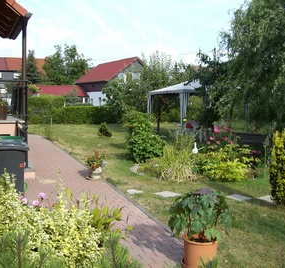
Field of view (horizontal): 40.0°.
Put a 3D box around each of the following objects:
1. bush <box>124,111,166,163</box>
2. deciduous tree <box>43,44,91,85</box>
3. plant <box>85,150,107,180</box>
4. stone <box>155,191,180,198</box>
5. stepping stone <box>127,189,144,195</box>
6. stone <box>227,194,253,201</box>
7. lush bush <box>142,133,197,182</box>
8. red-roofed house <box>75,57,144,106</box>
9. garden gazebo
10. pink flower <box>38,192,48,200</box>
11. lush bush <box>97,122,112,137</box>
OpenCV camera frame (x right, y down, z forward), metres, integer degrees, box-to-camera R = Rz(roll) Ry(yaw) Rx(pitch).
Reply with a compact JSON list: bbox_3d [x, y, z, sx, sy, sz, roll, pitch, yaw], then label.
[{"bbox_3d":[0.088,0.029,11.500,1.200,1.500,1.150,2,5,0],"label":"bush"},{"bbox_3d":[-11.633,-9.107,60.000,7.300,9.600,7.000,2,5,0],"label":"deciduous tree"},{"bbox_3d":[-0.964,0.616,8.034,0.440,0.560,0.430,0,5,0],"label":"plant"},{"bbox_3d":[0.425,1.050,6.647,0.330,0.050,0.330,-4,6,-42],"label":"stone"},{"bbox_3d":[-0.183,1.165,7.824,0.330,0.050,0.330,-3,7,-43],"label":"stepping stone"},{"bbox_3d":[1.871,1.245,7.584,0.380,0.050,0.380,-3,7,-40],"label":"stone"},{"bbox_3d":[0.634,0.540,9.200,1.220,1.120,1.050,2,5,0],"label":"lush bush"},{"bbox_3d":[-4.572,-8.390,68.285,9.560,8.360,15.750,-2,5,-27],"label":"red-roofed house"},{"bbox_3d":[2.276,-1.110,16.763,3.000,2.600,3.000,-2,5,-25],"label":"garden gazebo"},{"bbox_3d":[-1.187,0.749,4.700,0.115,0.090,0.110,2,5,0],"label":"pink flower"},{"bbox_3d":[-1.731,-0.231,17.851,0.660,0.620,0.620,0,5,0],"label":"lush bush"}]

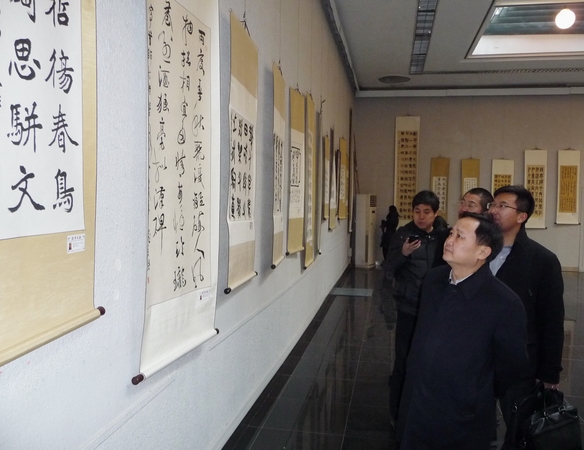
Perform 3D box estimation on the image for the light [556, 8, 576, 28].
[{"bbox_3d":[4.750,-3.570,9.000,0.350,0.330,0.350,2,3,11],"label":"light"}]

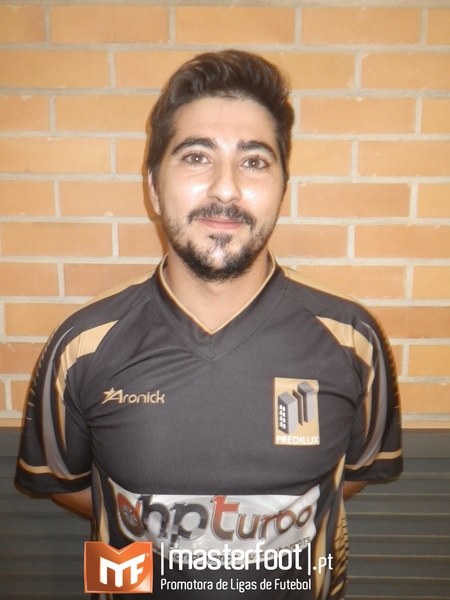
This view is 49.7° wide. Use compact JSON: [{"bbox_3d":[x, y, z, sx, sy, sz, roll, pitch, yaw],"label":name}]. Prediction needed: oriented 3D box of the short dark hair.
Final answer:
[{"bbox_3d":[-0.006,-0.213,0.628,0.183,0.185,0.195,3,7,-7],"label":"short dark hair"}]

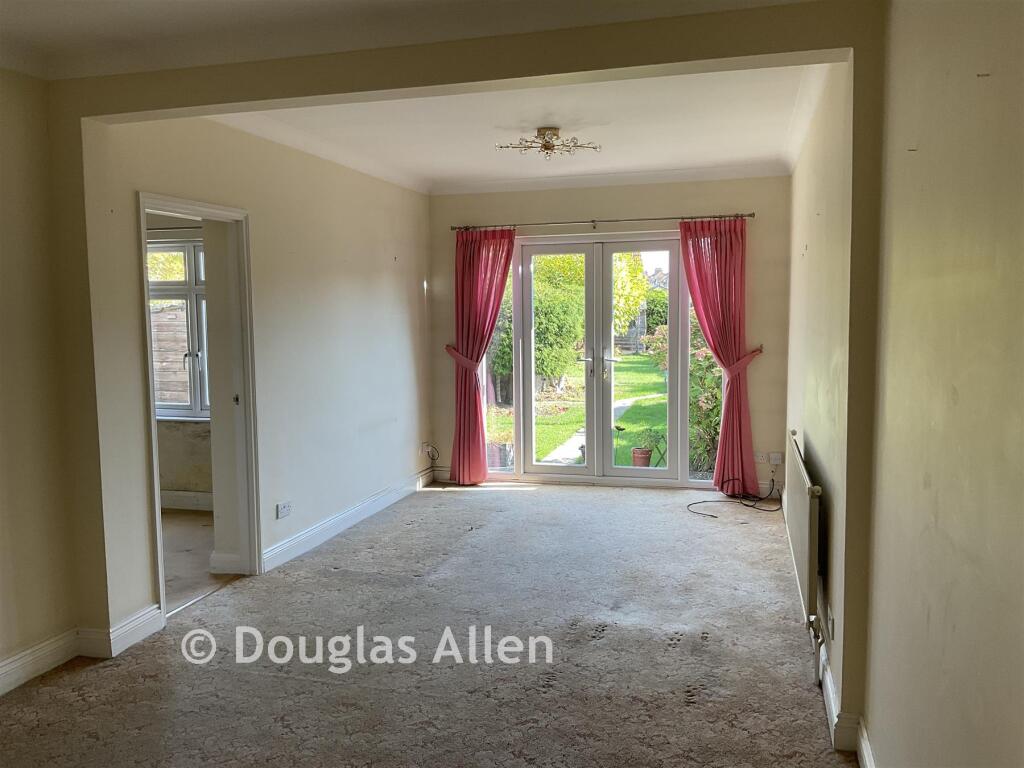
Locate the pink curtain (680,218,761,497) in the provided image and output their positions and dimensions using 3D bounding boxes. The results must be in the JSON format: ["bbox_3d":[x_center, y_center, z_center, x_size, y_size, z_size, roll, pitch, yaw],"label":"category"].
[{"bbox_3d":[1.625,-0.198,6.707,0.629,2.156,0.178,0,5,15],"label":"pink curtain"}]

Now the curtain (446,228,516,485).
[{"bbox_3d":[-0.248,-0.215,7.236,0.629,2.150,0.170,0,5,15],"label":"curtain"}]

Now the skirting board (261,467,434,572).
[{"bbox_3d":[-1.061,0.903,6.230,0.021,0.133,2.738,0,5,15],"label":"skirting board"}]

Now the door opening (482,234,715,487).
[{"bbox_3d":[0.722,-0.181,7.122,2.072,2.088,0.100,0,5,15],"label":"door opening"}]

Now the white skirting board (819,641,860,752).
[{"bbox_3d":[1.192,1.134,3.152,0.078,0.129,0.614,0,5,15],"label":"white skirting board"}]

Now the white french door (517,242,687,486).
[{"bbox_3d":[0.736,-0.193,7.114,1.320,1.942,0.070,0,5,15],"label":"white french door"}]

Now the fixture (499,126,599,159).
[{"bbox_3d":[0.216,-1.448,5.184,0.647,0.188,0.647,0,5,15],"label":"fixture"}]

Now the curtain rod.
[{"bbox_3d":[0.679,-1.295,6.913,2.467,0.052,0.104,0,5,15],"label":"curtain rod"}]

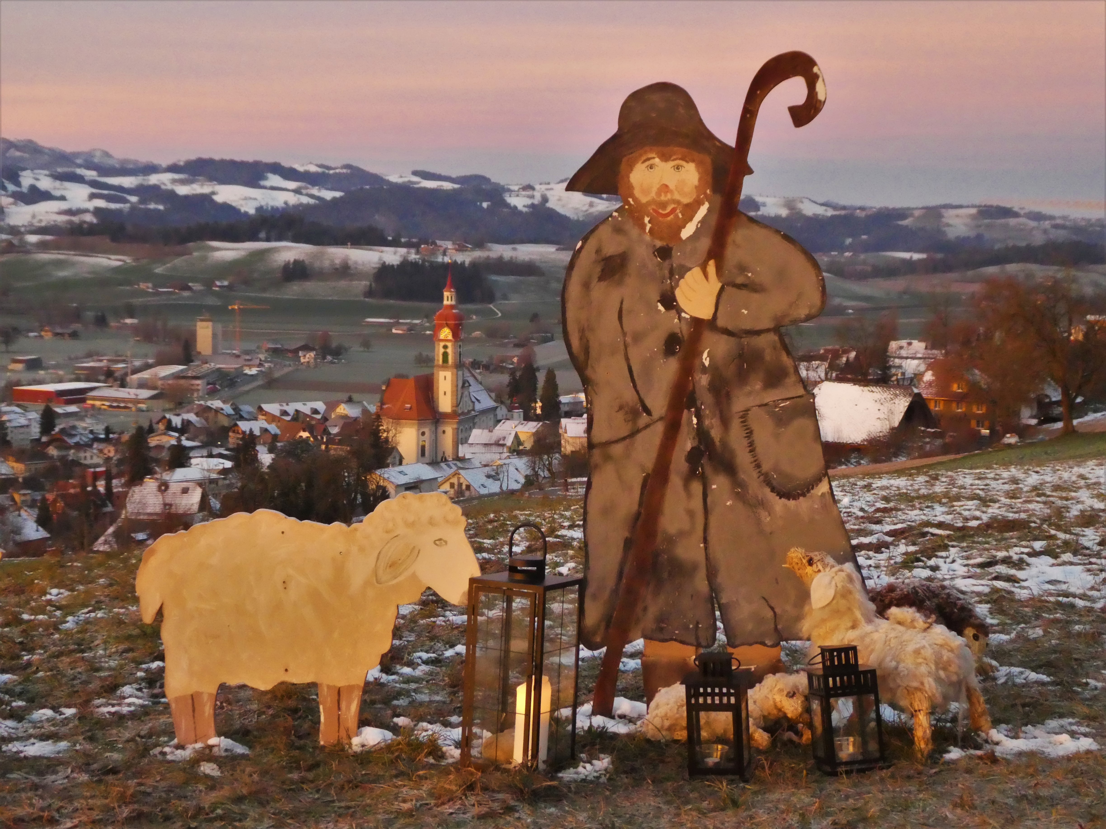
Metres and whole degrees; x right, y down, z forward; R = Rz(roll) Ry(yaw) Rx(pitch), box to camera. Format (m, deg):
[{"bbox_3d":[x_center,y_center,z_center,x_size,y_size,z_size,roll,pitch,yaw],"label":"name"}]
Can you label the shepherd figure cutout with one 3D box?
[{"bbox_3d":[0.418,-0.063,4.850,0.775,1.660,0.060,0,4,0],"label":"shepherd figure cutout"}]

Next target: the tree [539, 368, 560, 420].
[{"bbox_3d":[-1.030,-6.072,620.000,7.060,19.332,7.060,0,4,0],"label":"tree"}]

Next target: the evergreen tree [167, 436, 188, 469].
[{"bbox_3d":[-101.013,10.566,490.000,5.580,9.276,5.580,0,4,0],"label":"evergreen tree"}]

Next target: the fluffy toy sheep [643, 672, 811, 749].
[{"bbox_3d":[0.445,0.756,4.650,0.420,0.185,0.180,2,6,22],"label":"fluffy toy sheep"}]

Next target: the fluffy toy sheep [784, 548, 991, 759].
[{"bbox_3d":[0.839,0.606,4.600,0.520,0.510,0.230,3,5,33],"label":"fluffy toy sheep"}]

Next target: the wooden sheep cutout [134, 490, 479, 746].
[{"bbox_3d":[-0.616,0.518,4.570,0.865,0.640,0.025,0,5,4],"label":"wooden sheep cutout"}]

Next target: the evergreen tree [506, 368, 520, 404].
[{"bbox_3d":[-13.984,-7.303,655.000,6.300,19.000,6.300,0,5,0],"label":"evergreen tree"}]

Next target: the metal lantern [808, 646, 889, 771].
[{"bbox_3d":[0.706,0.702,4.400,0.138,0.283,0.138,-8,5,-9],"label":"metal lantern"}]

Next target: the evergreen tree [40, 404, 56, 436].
[{"bbox_3d":[-163.477,2.085,590.000,5.319,11.169,5.319,0,4,0],"label":"evergreen tree"}]

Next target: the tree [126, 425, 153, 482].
[{"bbox_3d":[-97.723,10.099,430.000,6.200,15.500,6.200,0,5,0],"label":"tree"}]

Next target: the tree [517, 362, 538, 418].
[{"bbox_3d":[-8.806,-8.047,640.000,7.700,22.000,7.700,0,5,0],"label":"tree"}]

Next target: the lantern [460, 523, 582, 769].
[{"bbox_3d":[-0.067,0.525,4.190,0.192,0.553,0.192,4,3,28],"label":"lantern"}]

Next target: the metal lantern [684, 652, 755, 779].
[{"bbox_3d":[0.396,0.717,4.360,0.155,0.283,0.155,-1,5,12],"label":"metal lantern"}]

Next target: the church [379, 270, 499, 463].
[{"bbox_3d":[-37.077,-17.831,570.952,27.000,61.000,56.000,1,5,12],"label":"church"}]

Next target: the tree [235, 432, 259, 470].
[{"bbox_3d":[-80.619,9.929,480.000,6.149,10.521,6.149,0,4,0],"label":"tree"}]

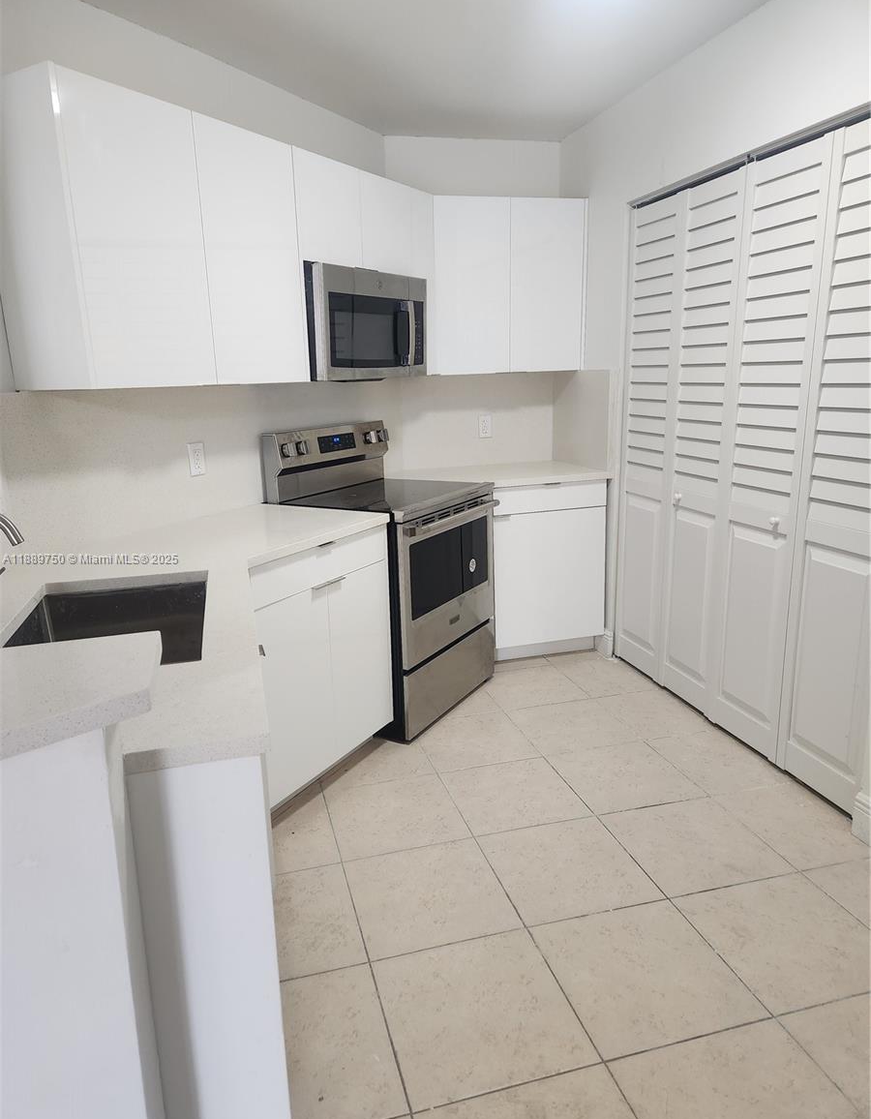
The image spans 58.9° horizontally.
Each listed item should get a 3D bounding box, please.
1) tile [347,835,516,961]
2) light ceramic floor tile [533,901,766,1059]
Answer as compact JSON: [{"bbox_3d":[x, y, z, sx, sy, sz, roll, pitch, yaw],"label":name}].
[{"bbox_3d":[-0.019,0.915,2.107,0.406,0.010,0.406,-4,14,-15],"label":"tile"},{"bbox_3d":[0.488,0.977,1.832,0.406,0.010,0.406,-4,14,-15],"label":"light ceramic floor tile"}]

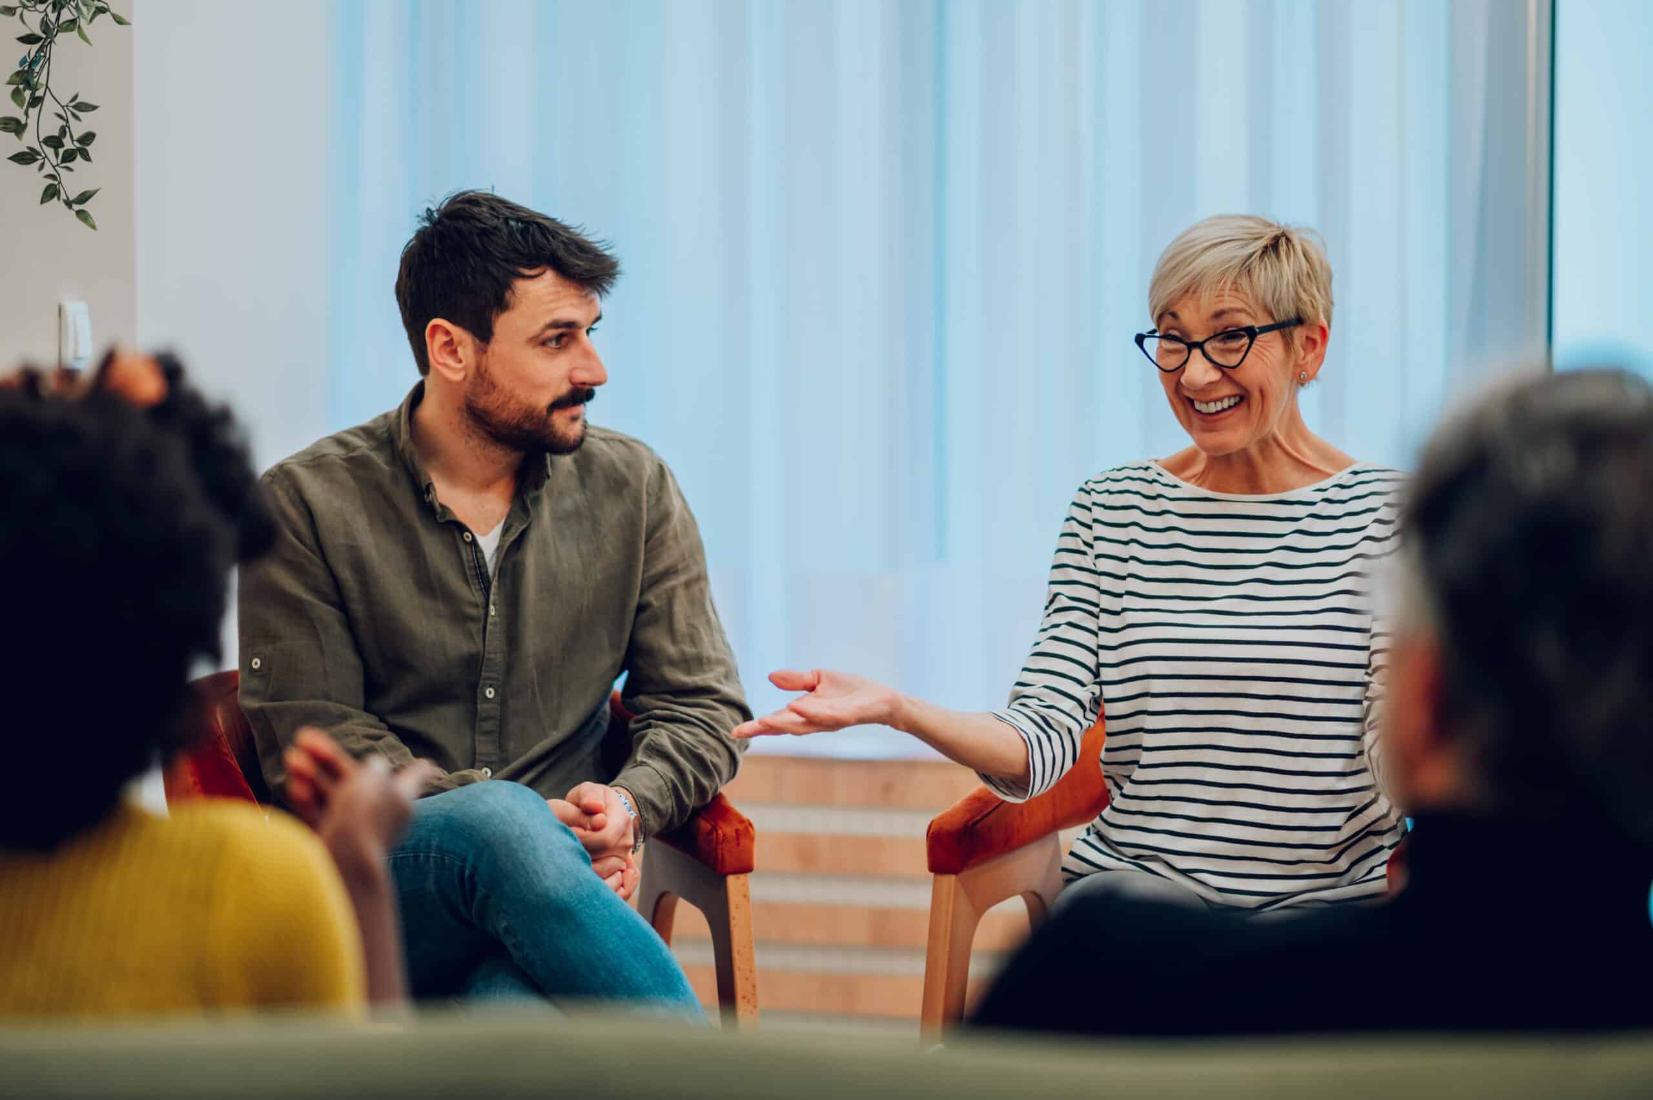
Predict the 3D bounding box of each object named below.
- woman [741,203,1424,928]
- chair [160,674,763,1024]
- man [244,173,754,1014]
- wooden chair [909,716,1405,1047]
[{"bbox_3d":[0.290,0.301,3.848,0.580,1.270,0.760,1,4,15],"label":"woman"},{"bbox_3d":[-0.404,0.526,3.994,0.580,0.800,0.580,-1,4,-20],"label":"chair"},{"bbox_3d":[-0.290,0.293,3.808,0.550,1.290,0.800,-1,4,-16],"label":"man"},{"bbox_3d":[0.411,0.526,3.994,0.580,0.800,0.580,1,4,20],"label":"wooden chair"}]

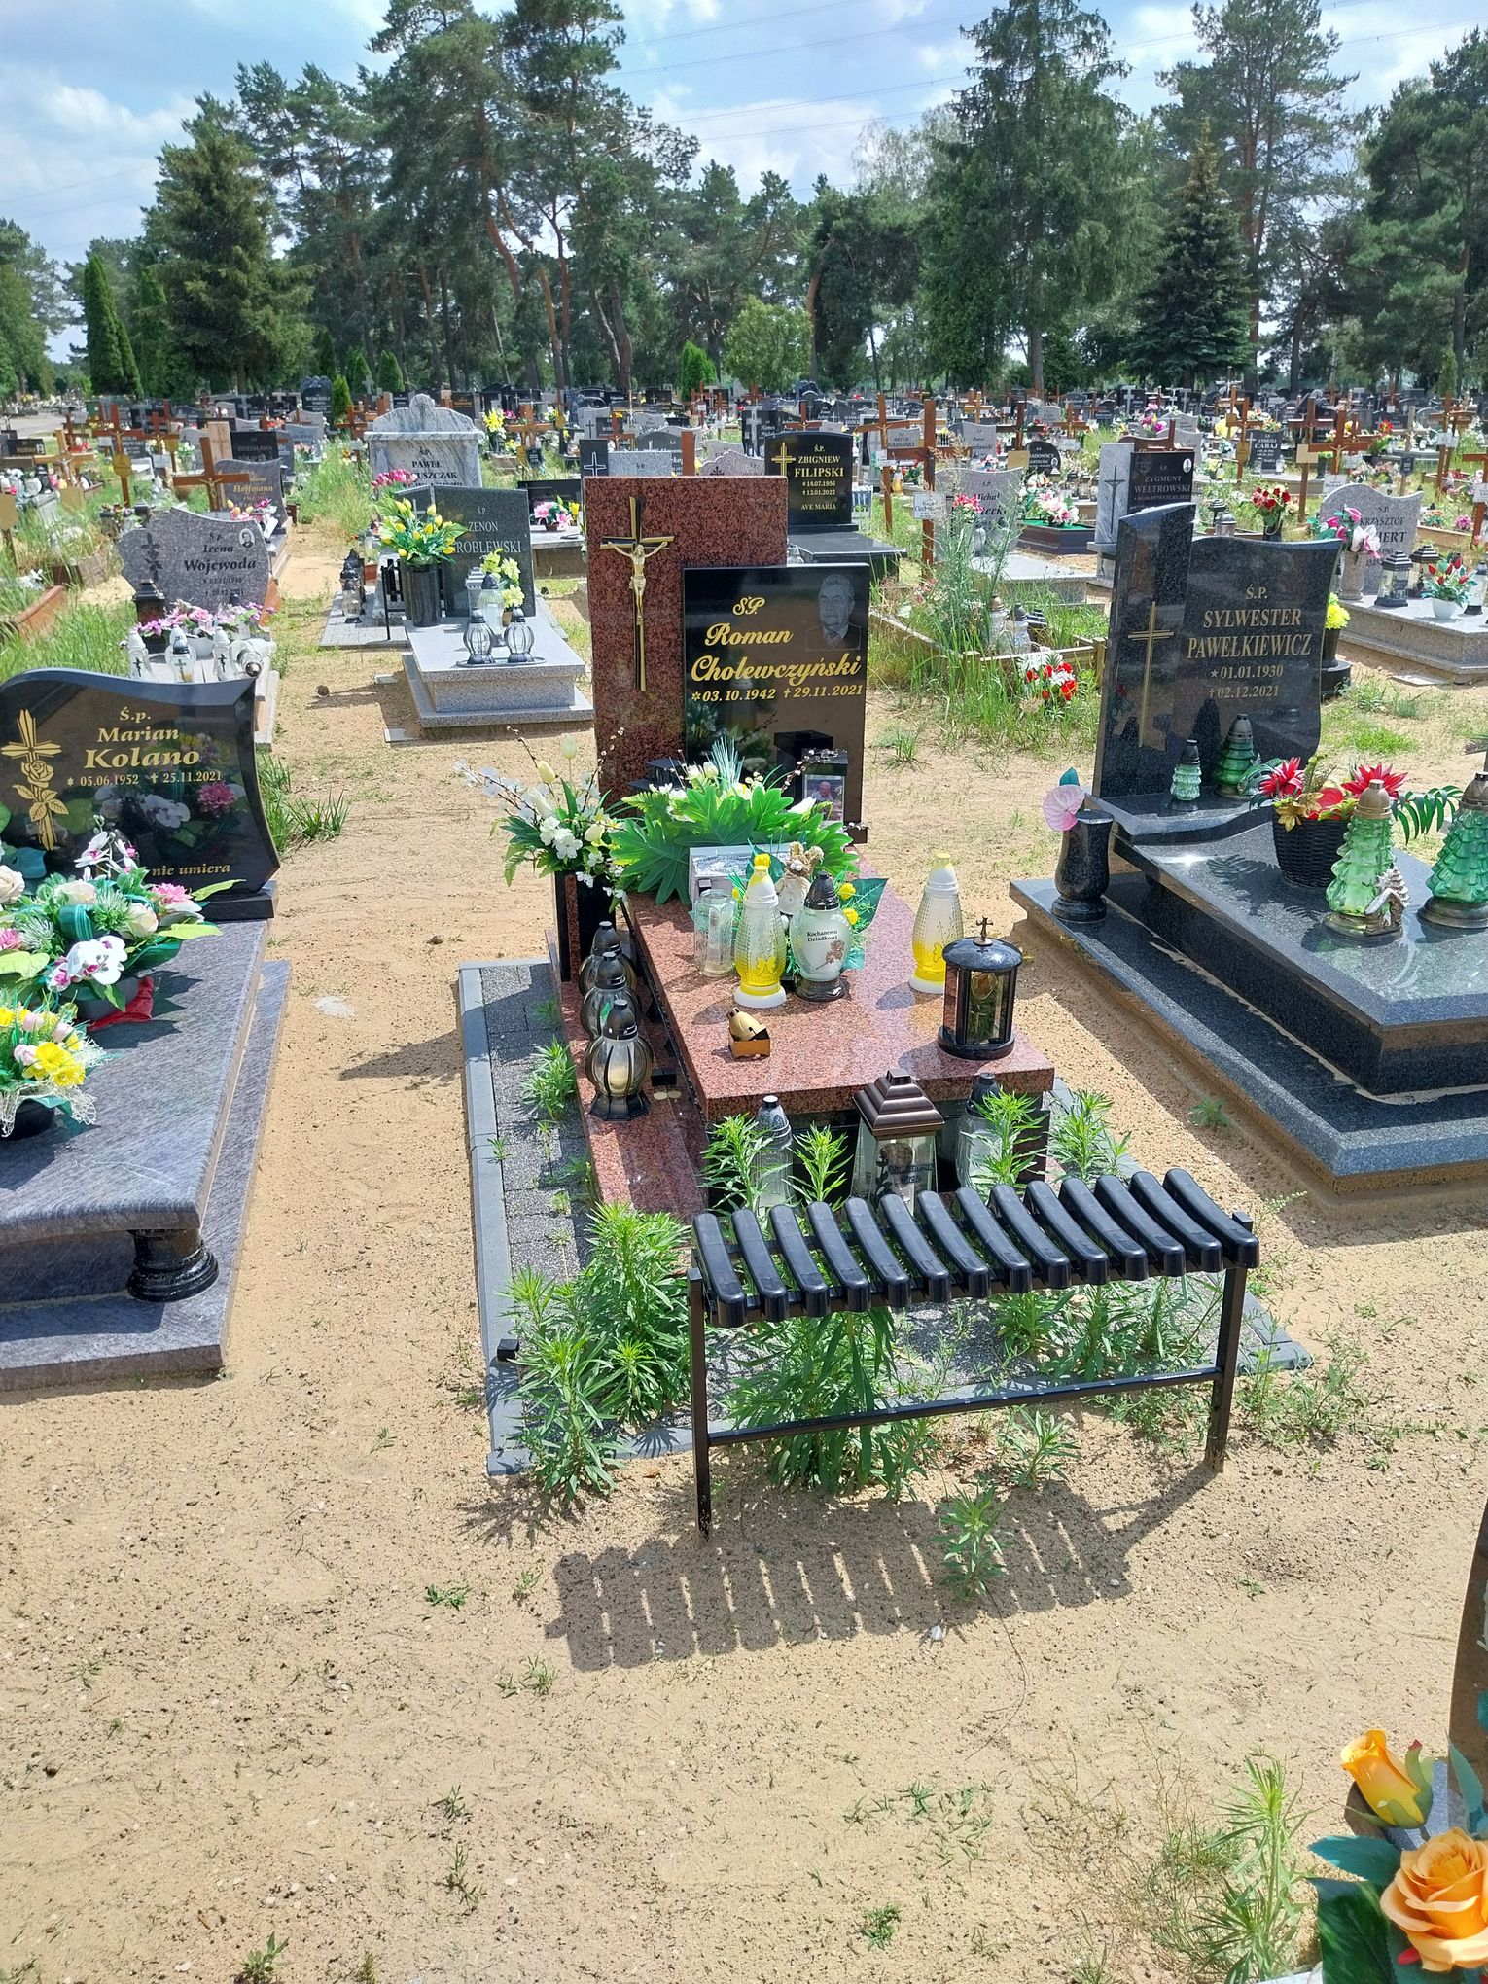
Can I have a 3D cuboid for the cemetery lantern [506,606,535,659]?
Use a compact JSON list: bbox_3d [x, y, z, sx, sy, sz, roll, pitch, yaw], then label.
[{"bbox_3d":[-1.096,-1.750,7.286,0.150,0.261,0.150,-4,23,-9],"label":"cemetery lantern"}]

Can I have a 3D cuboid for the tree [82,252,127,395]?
[{"bbox_3d":[-17.647,-17.750,40.963,1.248,4.677,1.248,-9,24,-20],"label":"tree"}]

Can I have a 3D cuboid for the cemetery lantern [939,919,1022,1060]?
[{"bbox_3d":[0.472,-0.017,2.954,0.162,0.260,0.162,-4,23,-10],"label":"cemetery lantern"}]

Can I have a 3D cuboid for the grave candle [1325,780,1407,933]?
[{"bbox_3d":[1.497,-0.324,3.544,0.175,0.345,0.175,10,25,22],"label":"grave candle"}]

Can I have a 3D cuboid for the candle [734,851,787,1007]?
[{"bbox_3d":[0.035,-0.128,2.965,0.110,0.302,0.110,0,23,1],"label":"candle"}]

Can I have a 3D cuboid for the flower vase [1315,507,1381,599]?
[{"bbox_3d":[3.848,-2.799,9.510,0.370,0.565,0.340,8,24,20],"label":"flower vase"}]

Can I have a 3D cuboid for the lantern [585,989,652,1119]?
[{"bbox_3d":[-0.290,0.132,3.385,0.152,0.276,0.152,-4,23,-10],"label":"lantern"}]

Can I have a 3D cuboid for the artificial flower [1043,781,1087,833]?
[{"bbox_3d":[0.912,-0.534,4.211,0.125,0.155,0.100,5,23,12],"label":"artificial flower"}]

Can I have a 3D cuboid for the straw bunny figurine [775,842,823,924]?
[{"bbox_3d":[0.121,-0.240,3.256,0.110,0.182,0.085,-2,23,-5],"label":"straw bunny figurine"}]

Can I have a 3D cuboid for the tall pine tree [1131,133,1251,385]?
[{"bbox_3d":[16.078,-25.049,52.177,4.180,8.990,4.180,6,24,14],"label":"tall pine tree"}]

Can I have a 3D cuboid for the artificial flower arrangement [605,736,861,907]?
[{"bbox_3d":[-0.037,-0.428,3.668,0.570,0.310,0.380,-4,23,-10],"label":"artificial flower arrangement"}]

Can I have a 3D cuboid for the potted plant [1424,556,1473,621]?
[{"bbox_3d":[3.936,-2.271,8.357,0.250,0.320,0.230,-4,23,-10],"label":"potted plant"}]

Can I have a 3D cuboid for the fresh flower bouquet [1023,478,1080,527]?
[{"bbox_3d":[2.953,-4.706,14.291,0.500,0.417,0.420,0,23,1],"label":"fresh flower bouquet"}]

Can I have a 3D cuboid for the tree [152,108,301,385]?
[{"bbox_3d":[-15.747,-21.608,44.687,4.618,8.908,4.618,-7,24,-16],"label":"tree"}]

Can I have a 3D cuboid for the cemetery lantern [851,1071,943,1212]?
[{"bbox_3d":[0.290,0.302,2.817,0.152,0.322,0.152,-4,23,-9],"label":"cemetery lantern"}]

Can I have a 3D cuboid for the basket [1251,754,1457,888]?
[{"bbox_3d":[1.789,-0.505,4.414,0.500,0.333,0.360,-4,23,-10],"label":"basket"}]

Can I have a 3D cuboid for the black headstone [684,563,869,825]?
[{"bbox_3d":[0.085,-0.801,4.105,0.499,0.722,0.070,-4,23,-10],"label":"black headstone"}]

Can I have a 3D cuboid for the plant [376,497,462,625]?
[{"bbox_3d":[-1.935,-2.531,8.782,0.460,0.701,0.420,-4,23,-10],"label":"plant"}]

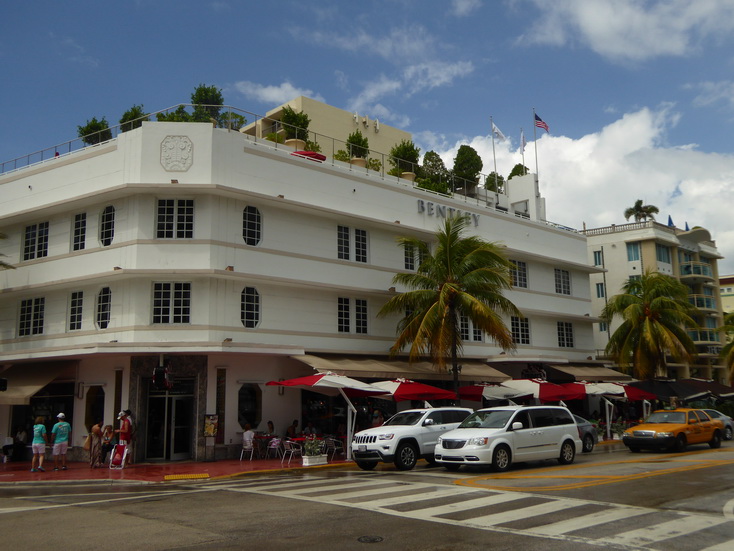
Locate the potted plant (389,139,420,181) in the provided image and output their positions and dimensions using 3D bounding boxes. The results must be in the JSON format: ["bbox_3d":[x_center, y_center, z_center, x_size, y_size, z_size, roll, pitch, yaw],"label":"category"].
[{"bbox_3d":[1.976,-5.928,36.399,1.650,2.350,1.650,-1,-11,0],"label":"potted plant"}]

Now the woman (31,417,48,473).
[{"bbox_3d":[-9.964,5.126,21.350,0.470,1.590,0.400,-3,-11,10],"label":"woman"}]

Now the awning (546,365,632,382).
[{"bbox_3d":[11.961,5.195,37.163,5.600,0.930,1.550,8,-14,-41],"label":"awning"}]

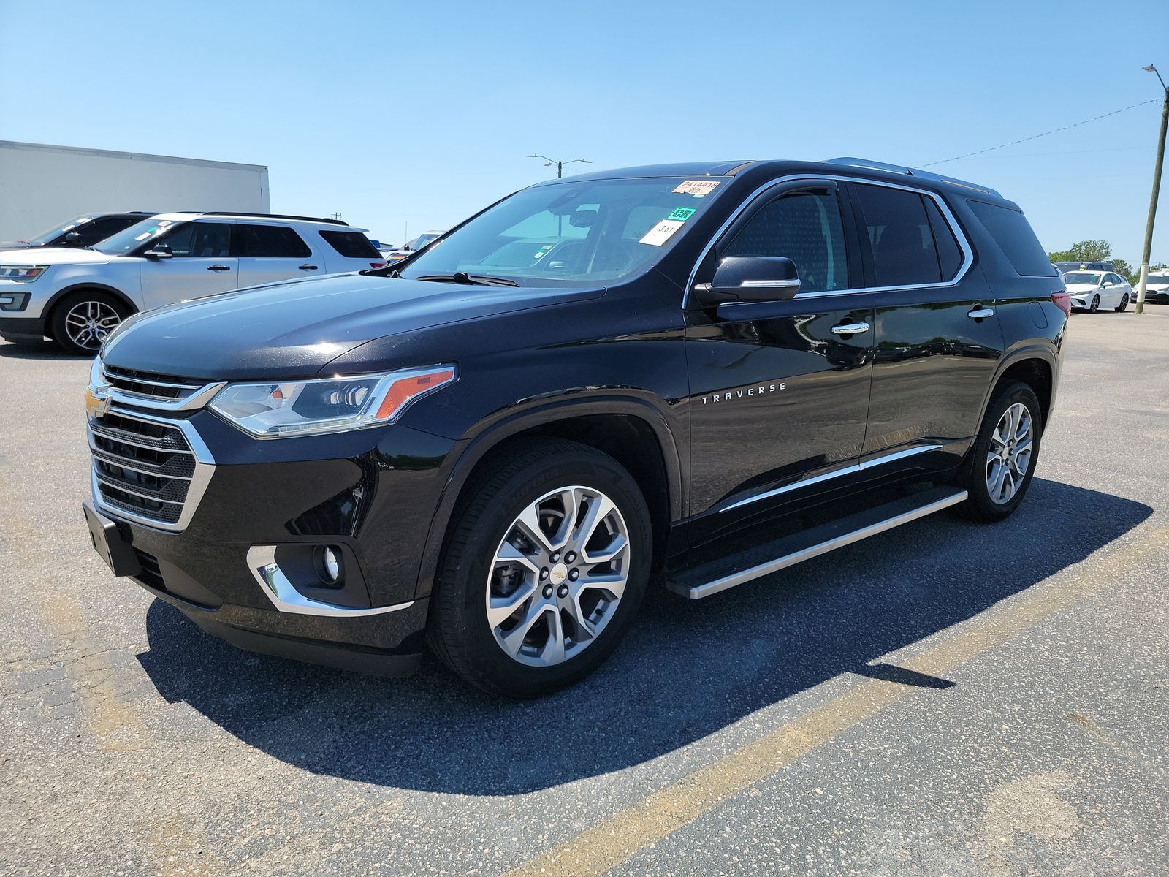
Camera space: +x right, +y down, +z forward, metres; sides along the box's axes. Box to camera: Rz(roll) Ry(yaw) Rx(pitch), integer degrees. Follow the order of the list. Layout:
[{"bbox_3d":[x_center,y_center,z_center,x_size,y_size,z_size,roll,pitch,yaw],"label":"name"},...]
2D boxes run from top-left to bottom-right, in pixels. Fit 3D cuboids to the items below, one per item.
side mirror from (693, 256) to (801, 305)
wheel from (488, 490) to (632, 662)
[{"bbox_3d":[0.520,-0.511,2.656,0.200,0.165,0.290,-8,14,-40],"label":"side mirror"},{"bbox_3d":[-0.118,0.396,2.476,0.545,0.545,0.190,-9,15,-41],"label":"wheel"}]

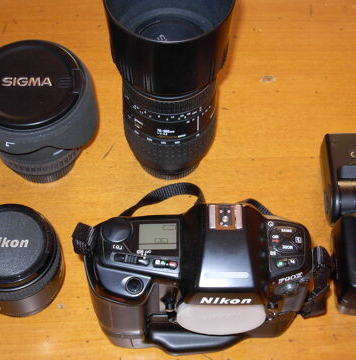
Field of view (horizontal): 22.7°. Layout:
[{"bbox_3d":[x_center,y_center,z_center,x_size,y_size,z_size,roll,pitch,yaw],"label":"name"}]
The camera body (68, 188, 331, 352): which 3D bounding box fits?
[{"bbox_3d":[0.013,0.074,0.643,0.158,0.127,0.071,0,59,0],"label":"camera body"}]

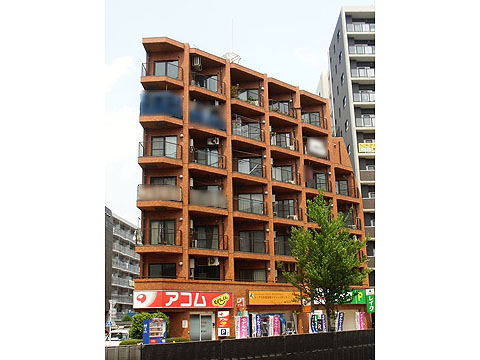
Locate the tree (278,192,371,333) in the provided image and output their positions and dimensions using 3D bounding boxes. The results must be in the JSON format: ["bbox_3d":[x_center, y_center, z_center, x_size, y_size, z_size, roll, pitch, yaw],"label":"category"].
[{"bbox_3d":[5.684,5.729,35.522,6.100,10.300,5.700,-1,-15,0],"label":"tree"}]

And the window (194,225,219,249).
[{"bbox_3d":[-2.314,4.021,36.854,1.693,1.762,0.099,-2,-15,3],"label":"window"}]

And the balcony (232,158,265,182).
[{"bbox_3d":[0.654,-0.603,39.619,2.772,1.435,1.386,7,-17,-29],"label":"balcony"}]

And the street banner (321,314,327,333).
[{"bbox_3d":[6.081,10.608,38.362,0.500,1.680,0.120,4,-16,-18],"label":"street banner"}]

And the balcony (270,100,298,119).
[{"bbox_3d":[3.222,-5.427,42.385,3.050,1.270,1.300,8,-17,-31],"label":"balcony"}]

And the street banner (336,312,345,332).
[{"bbox_3d":[7.685,11.007,39.975,0.720,1.800,0.080,8,-17,-31],"label":"street banner"}]

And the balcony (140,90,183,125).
[{"bbox_3d":[-5.260,-4.773,35.916,2.821,2.178,1.337,0,-15,-4],"label":"balcony"}]

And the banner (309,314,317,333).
[{"bbox_3d":[5.300,10.599,37.895,0.720,1.800,0.080,8,-17,-31],"label":"banner"}]

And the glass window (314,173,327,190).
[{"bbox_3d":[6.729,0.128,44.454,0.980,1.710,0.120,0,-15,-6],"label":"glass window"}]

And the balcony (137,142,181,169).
[{"bbox_3d":[-5.203,-1.656,35.082,2.821,1.426,1.337,0,-15,-4],"label":"balcony"}]

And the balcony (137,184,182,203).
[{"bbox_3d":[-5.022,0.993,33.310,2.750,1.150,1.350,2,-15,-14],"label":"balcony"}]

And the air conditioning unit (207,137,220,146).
[{"bbox_3d":[-1.931,-2.782,38.385,0.792,0.554,0.297,-2,-15,3],"label":"air conditioning unit"}]

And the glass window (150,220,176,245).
[{"bbox_3d":[-4.876,3.306,33.301,1.720,1.670,0.120,0,-15,-3],"label":"glass window"}]

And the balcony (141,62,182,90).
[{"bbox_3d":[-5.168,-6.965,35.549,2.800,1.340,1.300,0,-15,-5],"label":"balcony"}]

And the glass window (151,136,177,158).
[{"bbox_3d":[-5.148,-2.160,35.857,1.762,1.762,0.099,-2,-15,3],"label":"glass window"}]

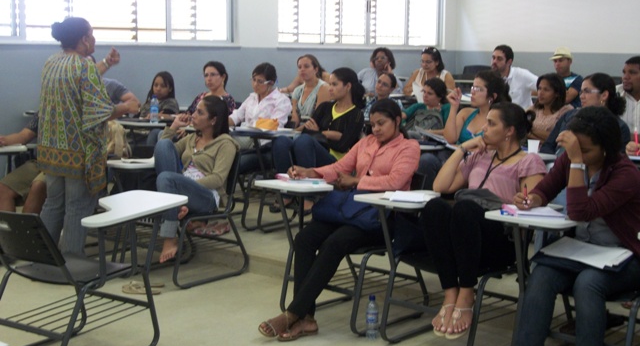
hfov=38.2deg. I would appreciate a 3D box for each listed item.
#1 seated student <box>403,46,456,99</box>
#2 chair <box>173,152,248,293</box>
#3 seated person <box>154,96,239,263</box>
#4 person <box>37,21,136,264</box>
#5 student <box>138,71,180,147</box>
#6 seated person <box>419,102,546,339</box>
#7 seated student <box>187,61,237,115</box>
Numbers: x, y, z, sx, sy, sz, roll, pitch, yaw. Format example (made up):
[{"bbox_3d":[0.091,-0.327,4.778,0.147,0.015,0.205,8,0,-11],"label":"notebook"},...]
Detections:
[{"bbox_3d":[1.005,-0.646,9.003,0.550,1.170,0.780,7,10,38],"label":"seated student"},{"bbox_3d":[-0.881,0.242,5.829,0.600,0.820,0.700,7,10,38],"label":"chair"},{"bbox_3d":[-0.831,0.052,5.880,0.680,1.080,0.520,-6,10,-40],"label":"seated person"},{"bbox_3d":[-1.598,-0.220,6.304,0.580,1.630,0.560,-6,10,-39],"label":"person"},{"bbox_3d":[-1.389,-0.287,7.800,0.480,1.120,0.740,6,9,32],"label":"student"},{"bbox_3d":[0.820,0.225,4.627,0.540,1.145,0.700,6,9,34],"label":"seated person"},{"bbox_3d":[-1.040,-0.294,7.618,0.550,1.220,0.820,8,10,42],"label":"seated student"}]

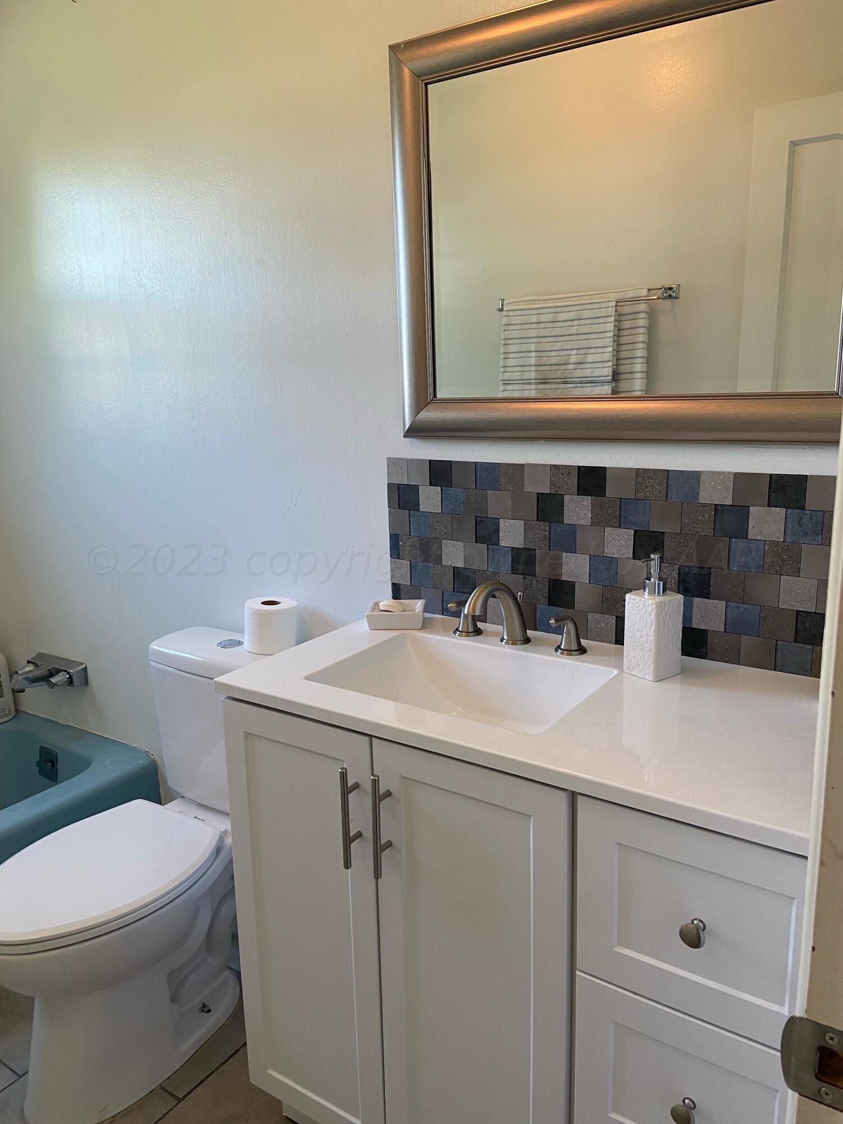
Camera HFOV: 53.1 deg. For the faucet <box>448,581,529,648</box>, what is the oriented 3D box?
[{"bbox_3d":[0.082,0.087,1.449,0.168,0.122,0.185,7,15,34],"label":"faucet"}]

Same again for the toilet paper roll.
[{"bbox_3d":[-0.326,0.142,1.835,0.116,0.101,0.116,-2,13,0],"label":"toilet paper roll"}]

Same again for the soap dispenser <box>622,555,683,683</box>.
[{"bbox_3d":[0.366,0.082,1.335,0.070,0.194,0.067,-10,15,-32],"label":"soap dispenser"}]

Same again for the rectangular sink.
[{"bbox_3d":[0.064,0.246,1.341,0.420,0.140,0.280,7,15,34],"label":"rectangular sink"}]

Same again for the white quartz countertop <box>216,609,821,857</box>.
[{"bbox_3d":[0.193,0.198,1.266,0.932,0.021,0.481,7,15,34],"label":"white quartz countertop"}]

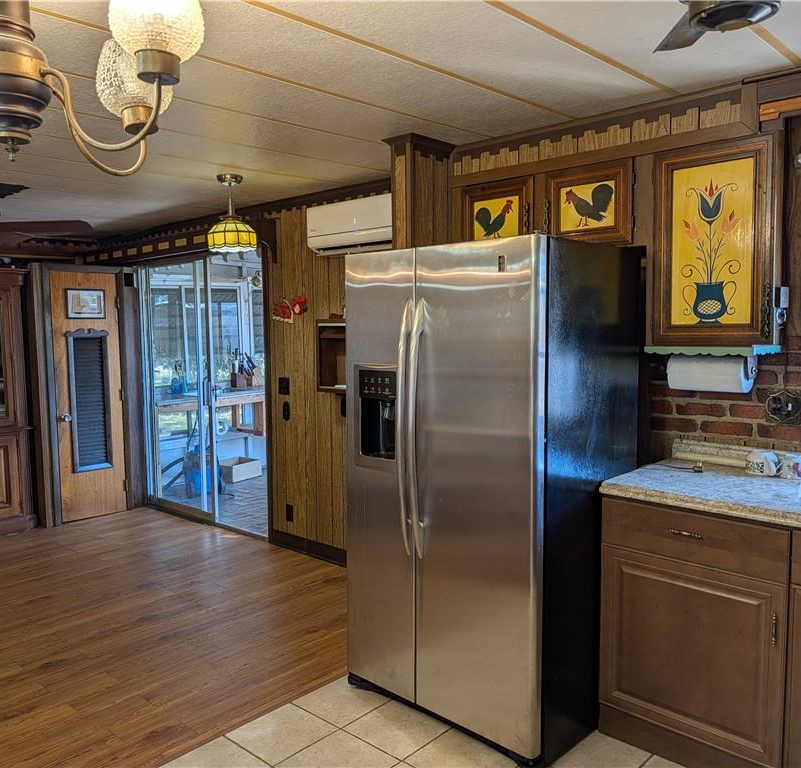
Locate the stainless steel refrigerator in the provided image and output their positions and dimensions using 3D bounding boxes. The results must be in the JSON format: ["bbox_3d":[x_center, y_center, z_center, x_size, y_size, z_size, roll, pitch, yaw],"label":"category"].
[{"bbox_3d":[0.334,0.366,2.808,0.915,1.770,0.770,4,6,42],"label":"stainless steel refrigerator"}]

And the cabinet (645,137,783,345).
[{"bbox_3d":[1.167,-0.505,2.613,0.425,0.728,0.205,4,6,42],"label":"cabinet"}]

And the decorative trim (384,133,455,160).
[{"bbox_3d":[0.087,-1.050,3.237,0.180,0.088,0.325,4,6,42],"label":"decorative trim"}]

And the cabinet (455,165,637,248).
[{"bbox_3d":[0.659,-0.735,3.124,0.895,0.340,0.295,4,6,42],"label":"cabinet"}]

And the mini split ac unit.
[{"bbox_3d":[-0.178,-0.873,3.945,0.810,0.281,0.205,4,6,42],"label":"mini split ac unit"}]

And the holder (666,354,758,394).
[{"bbox_3d":[1.166,-0.055,2.661,0.310,0.152,0.140,4,6,42],"label":"holder"}]

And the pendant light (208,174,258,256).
[{"bbox_3d":[-0.929,-0.926,3.868,0.264,0.405,0.264,0,4,0],"label":"pendant light"}]

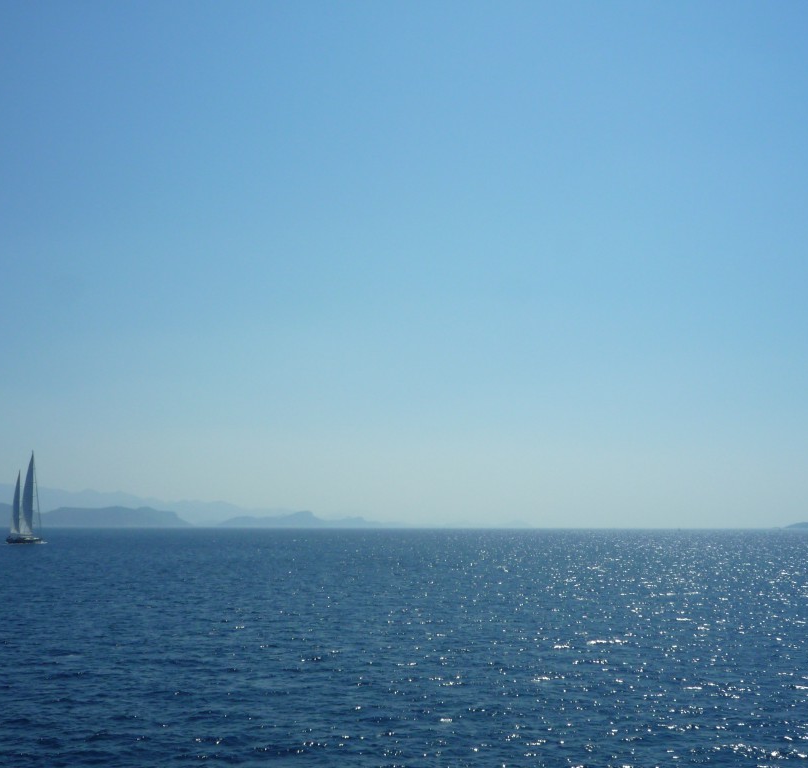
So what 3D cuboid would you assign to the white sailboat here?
[{"bbox_3d":[-137.010,41.337,422.646,6.400,34.000,29.000,-1,-7,8],"label":"white sailboat"}]

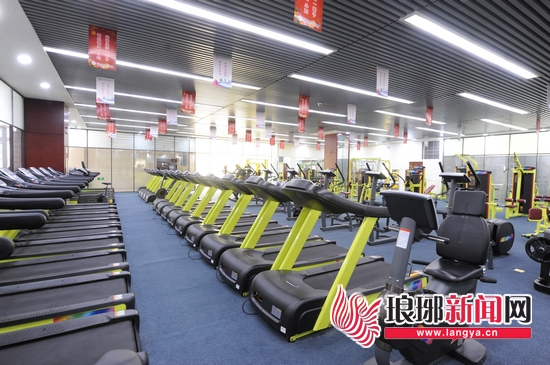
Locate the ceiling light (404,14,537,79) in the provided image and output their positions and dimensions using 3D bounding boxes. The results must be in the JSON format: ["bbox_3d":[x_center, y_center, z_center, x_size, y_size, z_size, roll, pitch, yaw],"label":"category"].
[{"bbox_3d":[3.445,-2.080,4.727,4.105,0.080,0.200,0,3,-32],"label":"ceiling light"}]

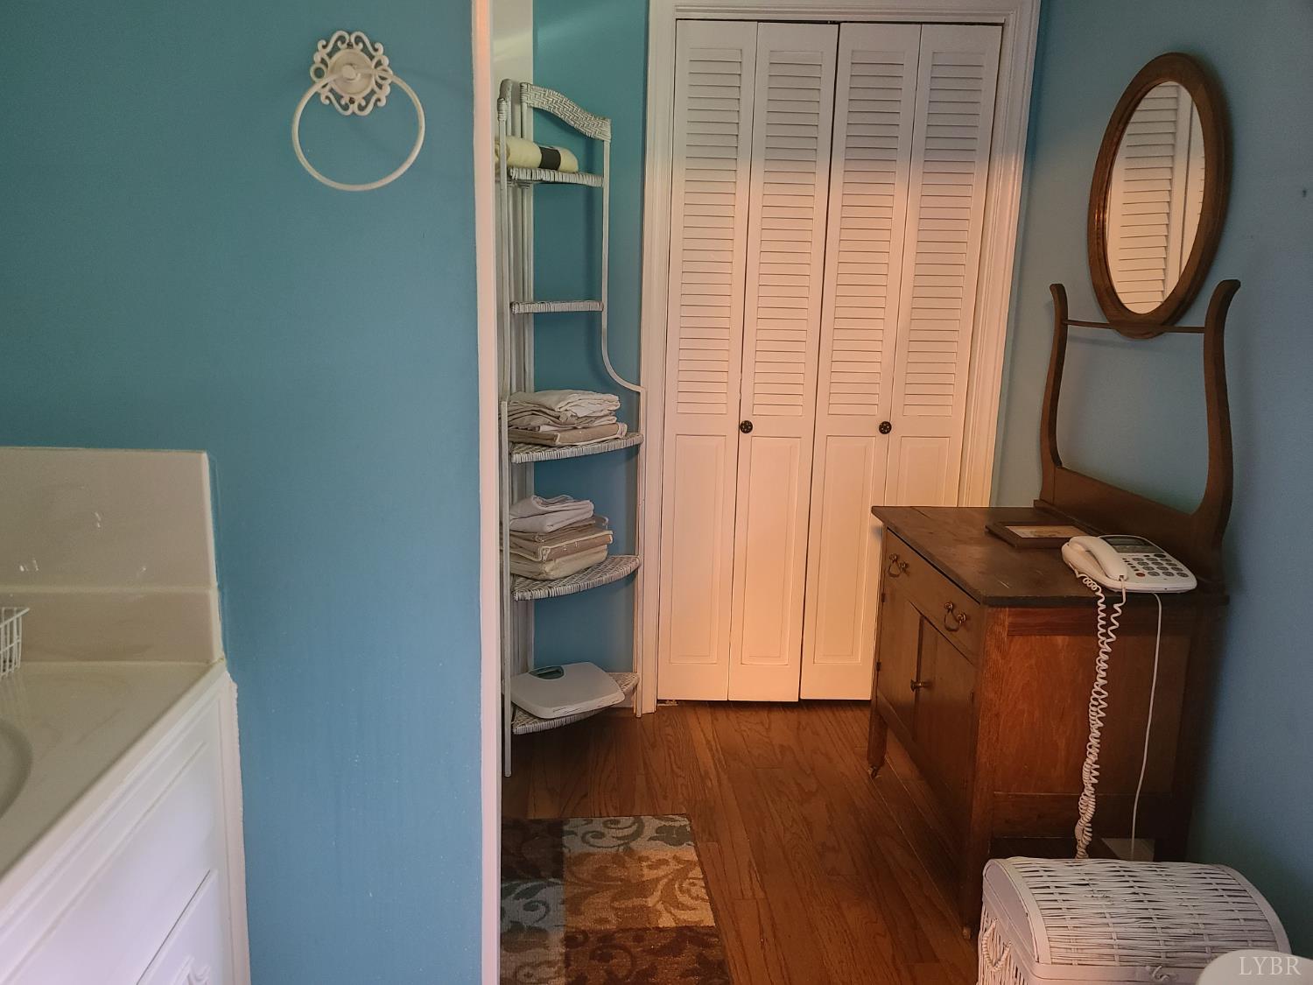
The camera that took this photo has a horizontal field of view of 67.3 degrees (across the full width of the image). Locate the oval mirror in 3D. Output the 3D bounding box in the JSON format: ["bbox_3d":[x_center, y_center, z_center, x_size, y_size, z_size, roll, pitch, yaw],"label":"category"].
[{"bbox_3d":[1.102,-0.644,2.182,0.030,0.605,0.490,0,12,-4],"label":"oval mirror"}]

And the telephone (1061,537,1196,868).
[{"bbox_3d":[0.950,0.418,2.042,0.205,0.590,0.290,1,12,-1],"label":"telephone"}]

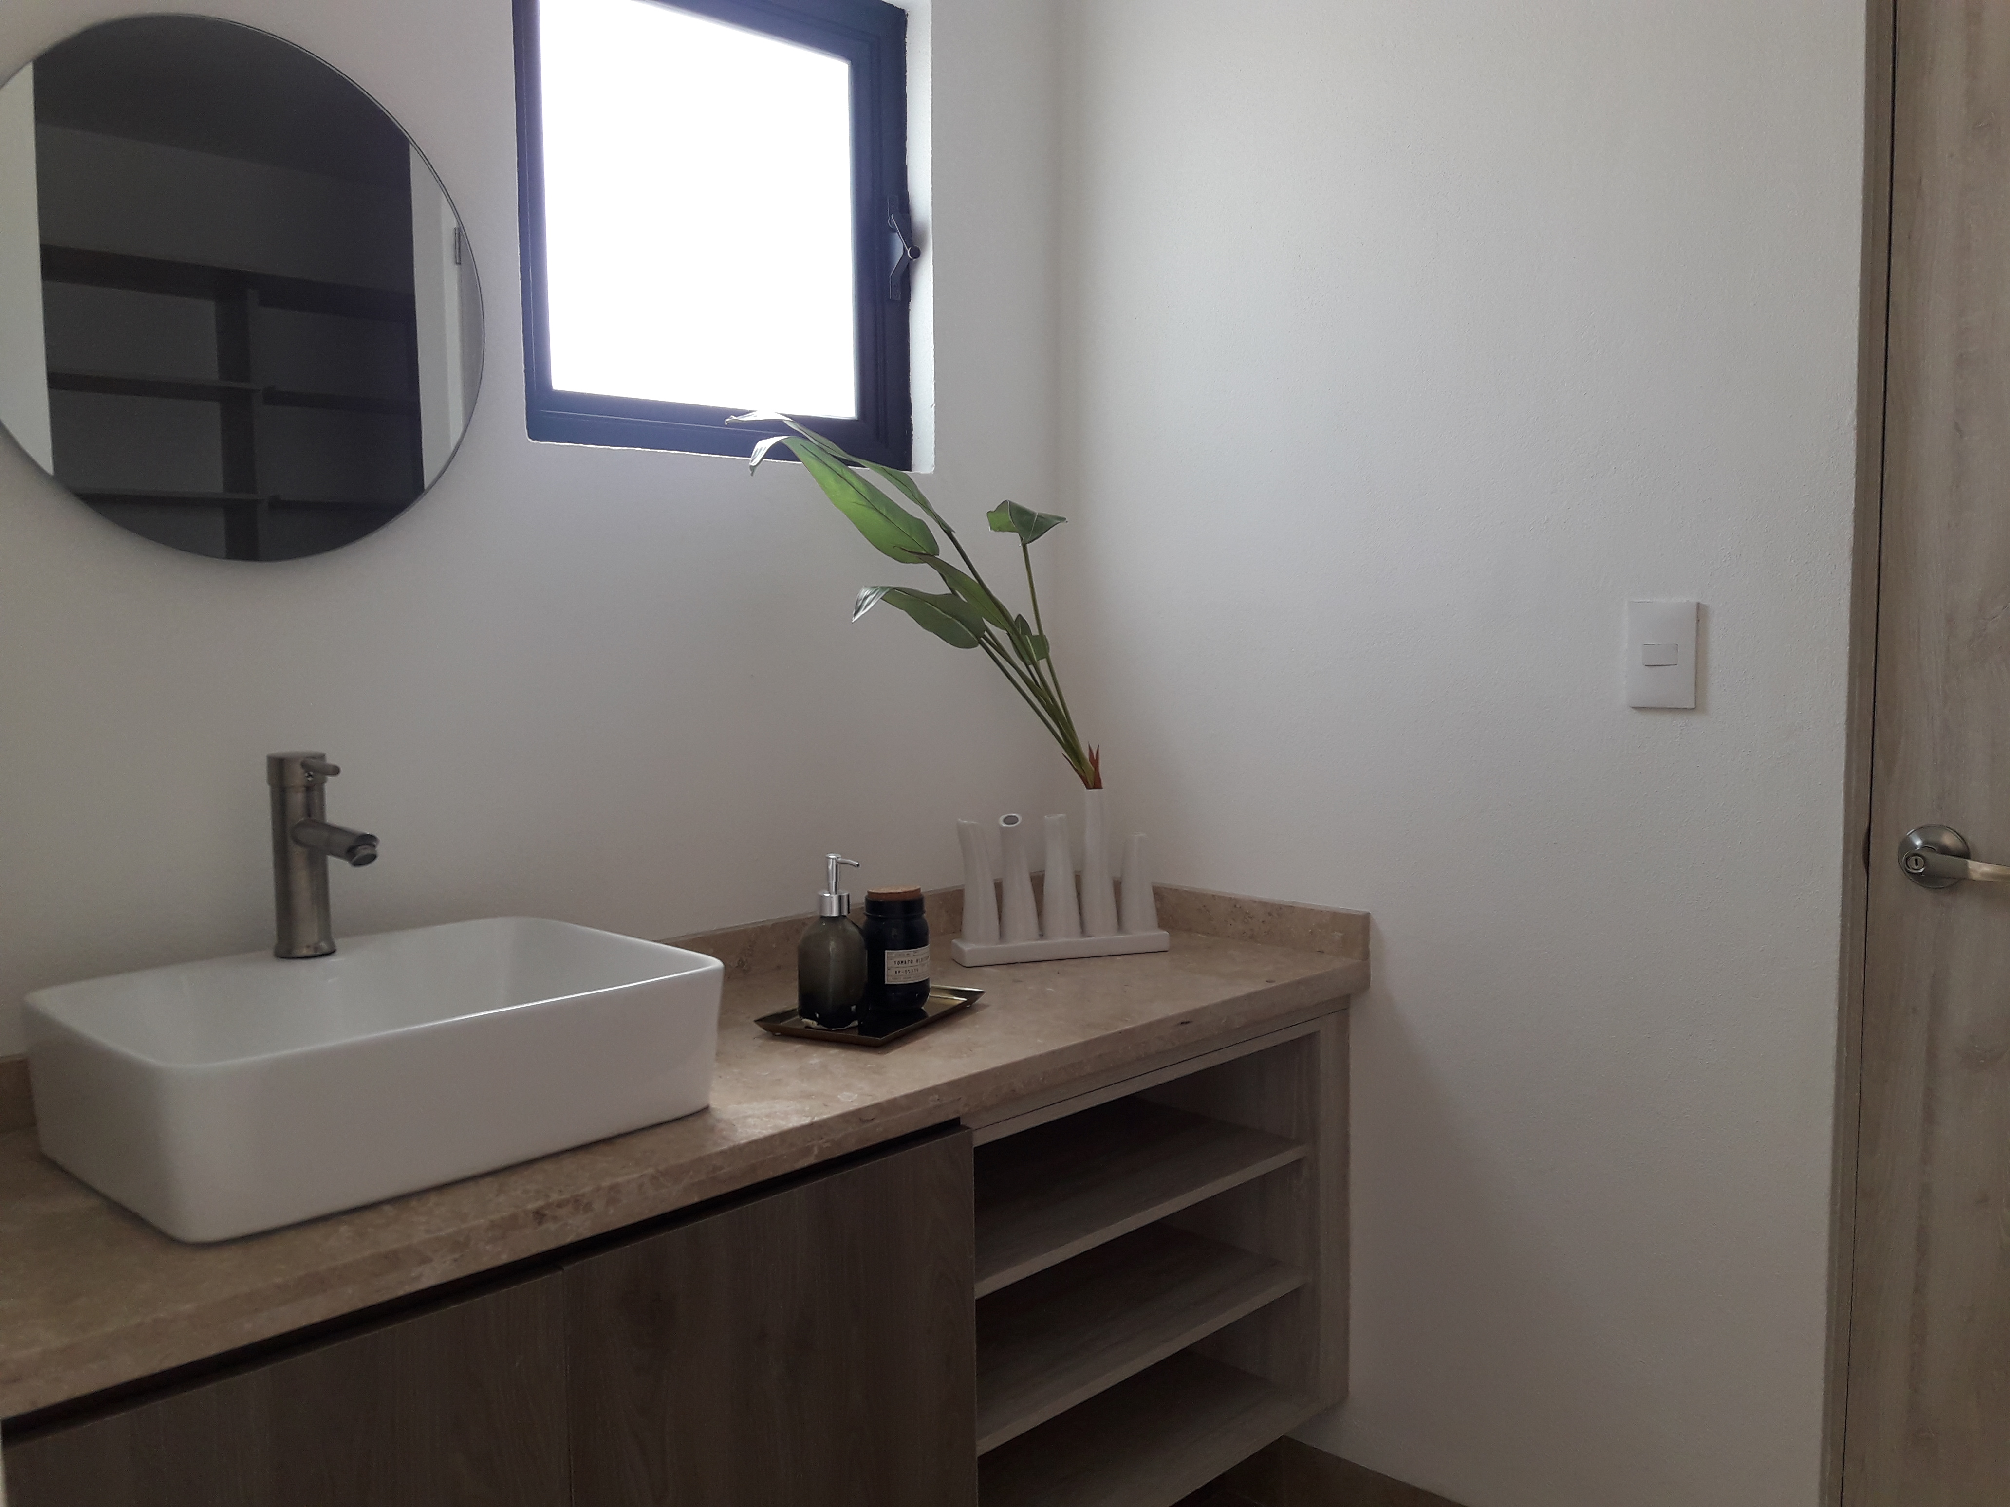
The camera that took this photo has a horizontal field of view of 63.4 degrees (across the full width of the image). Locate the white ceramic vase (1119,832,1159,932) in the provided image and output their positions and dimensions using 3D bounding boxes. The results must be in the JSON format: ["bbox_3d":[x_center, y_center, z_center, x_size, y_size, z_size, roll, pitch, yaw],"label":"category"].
[{"bbox_3d":[0.179,0.174,2.172,0.050,0.124,0.049,-1,5,0],"label":"white ceramic vase"}]

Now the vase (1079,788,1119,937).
[{"bbox_3d":[0.125,0.144,2.152,0.051,0.189,0.050,-1,5,0],"label":"vase"}]

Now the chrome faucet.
[{"bbox_3d":[-0.623,0.099,1.494,0.178,0.189,0.057,4,7,44],"label":"chrome faucet"}]

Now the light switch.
[{"bbox_3d":[0.724,-0.107,1.786,0.074,0.116,0.010,4,7,44],"label":"light switch"}]

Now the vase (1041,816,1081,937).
[{"bbox_3d":[0.074,0.162,2.138,0.052,0.156,0.050,-1,5,0],"label":"vase"}]

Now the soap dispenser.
[{"bbox_3d":[-0.185,0.202,1.749,0.081,0.183,0.071,4,7,44],"label":"soap dispenser"}]

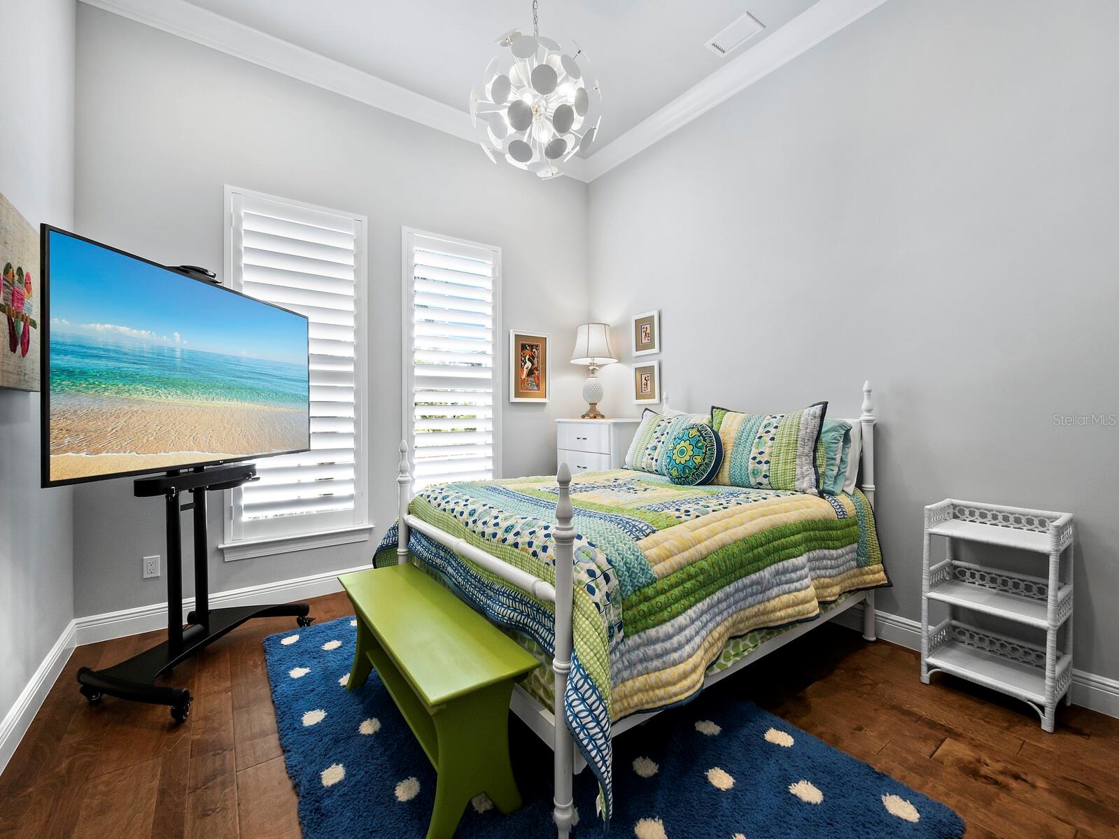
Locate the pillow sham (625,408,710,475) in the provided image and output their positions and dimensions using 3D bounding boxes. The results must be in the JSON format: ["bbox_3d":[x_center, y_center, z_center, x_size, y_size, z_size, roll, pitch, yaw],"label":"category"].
[{"bbox_3d":[0.719,0.136,2.851,0.180,0.430,0.570,22,-13,-36],"label":"pillow sham"}]

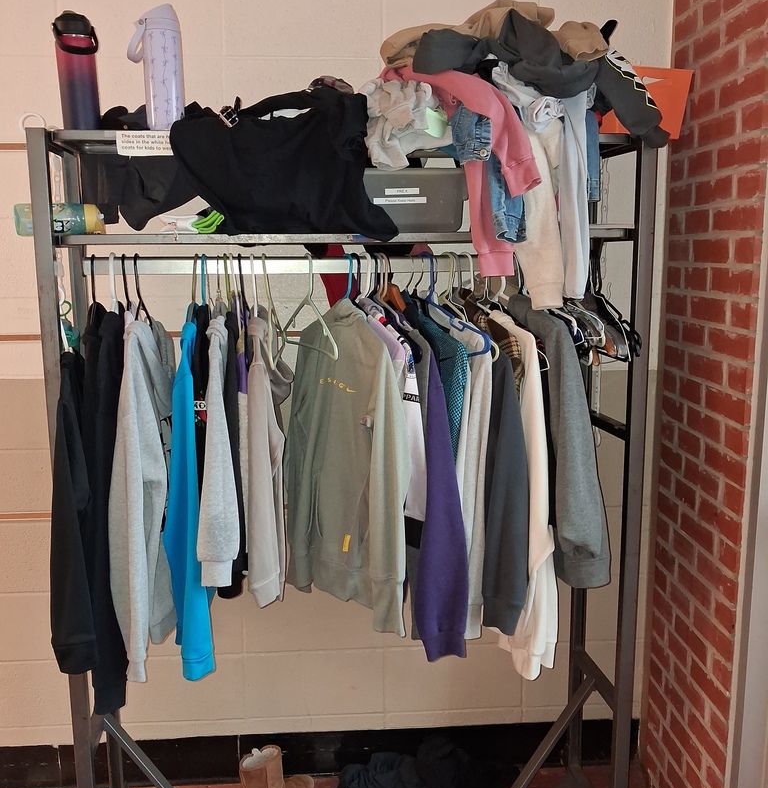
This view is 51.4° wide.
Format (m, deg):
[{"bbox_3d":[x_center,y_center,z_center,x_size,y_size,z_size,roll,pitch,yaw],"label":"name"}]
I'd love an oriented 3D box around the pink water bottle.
[{"bbox_3d":[-0.639,-0.670,1.666,0.083,0.240,0.085,-4,9,-14],"label":"pink water bottle"}]

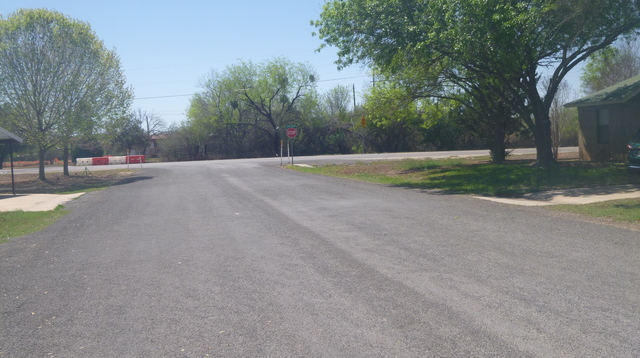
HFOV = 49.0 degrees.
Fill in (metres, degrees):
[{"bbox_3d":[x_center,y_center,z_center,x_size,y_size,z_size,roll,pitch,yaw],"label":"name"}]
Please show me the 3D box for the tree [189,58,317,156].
[{"bbox_3d":[-7.494,-8.049,78.000,13.600,10.700,12.000,-2,3,-5],"label":"tree"}]

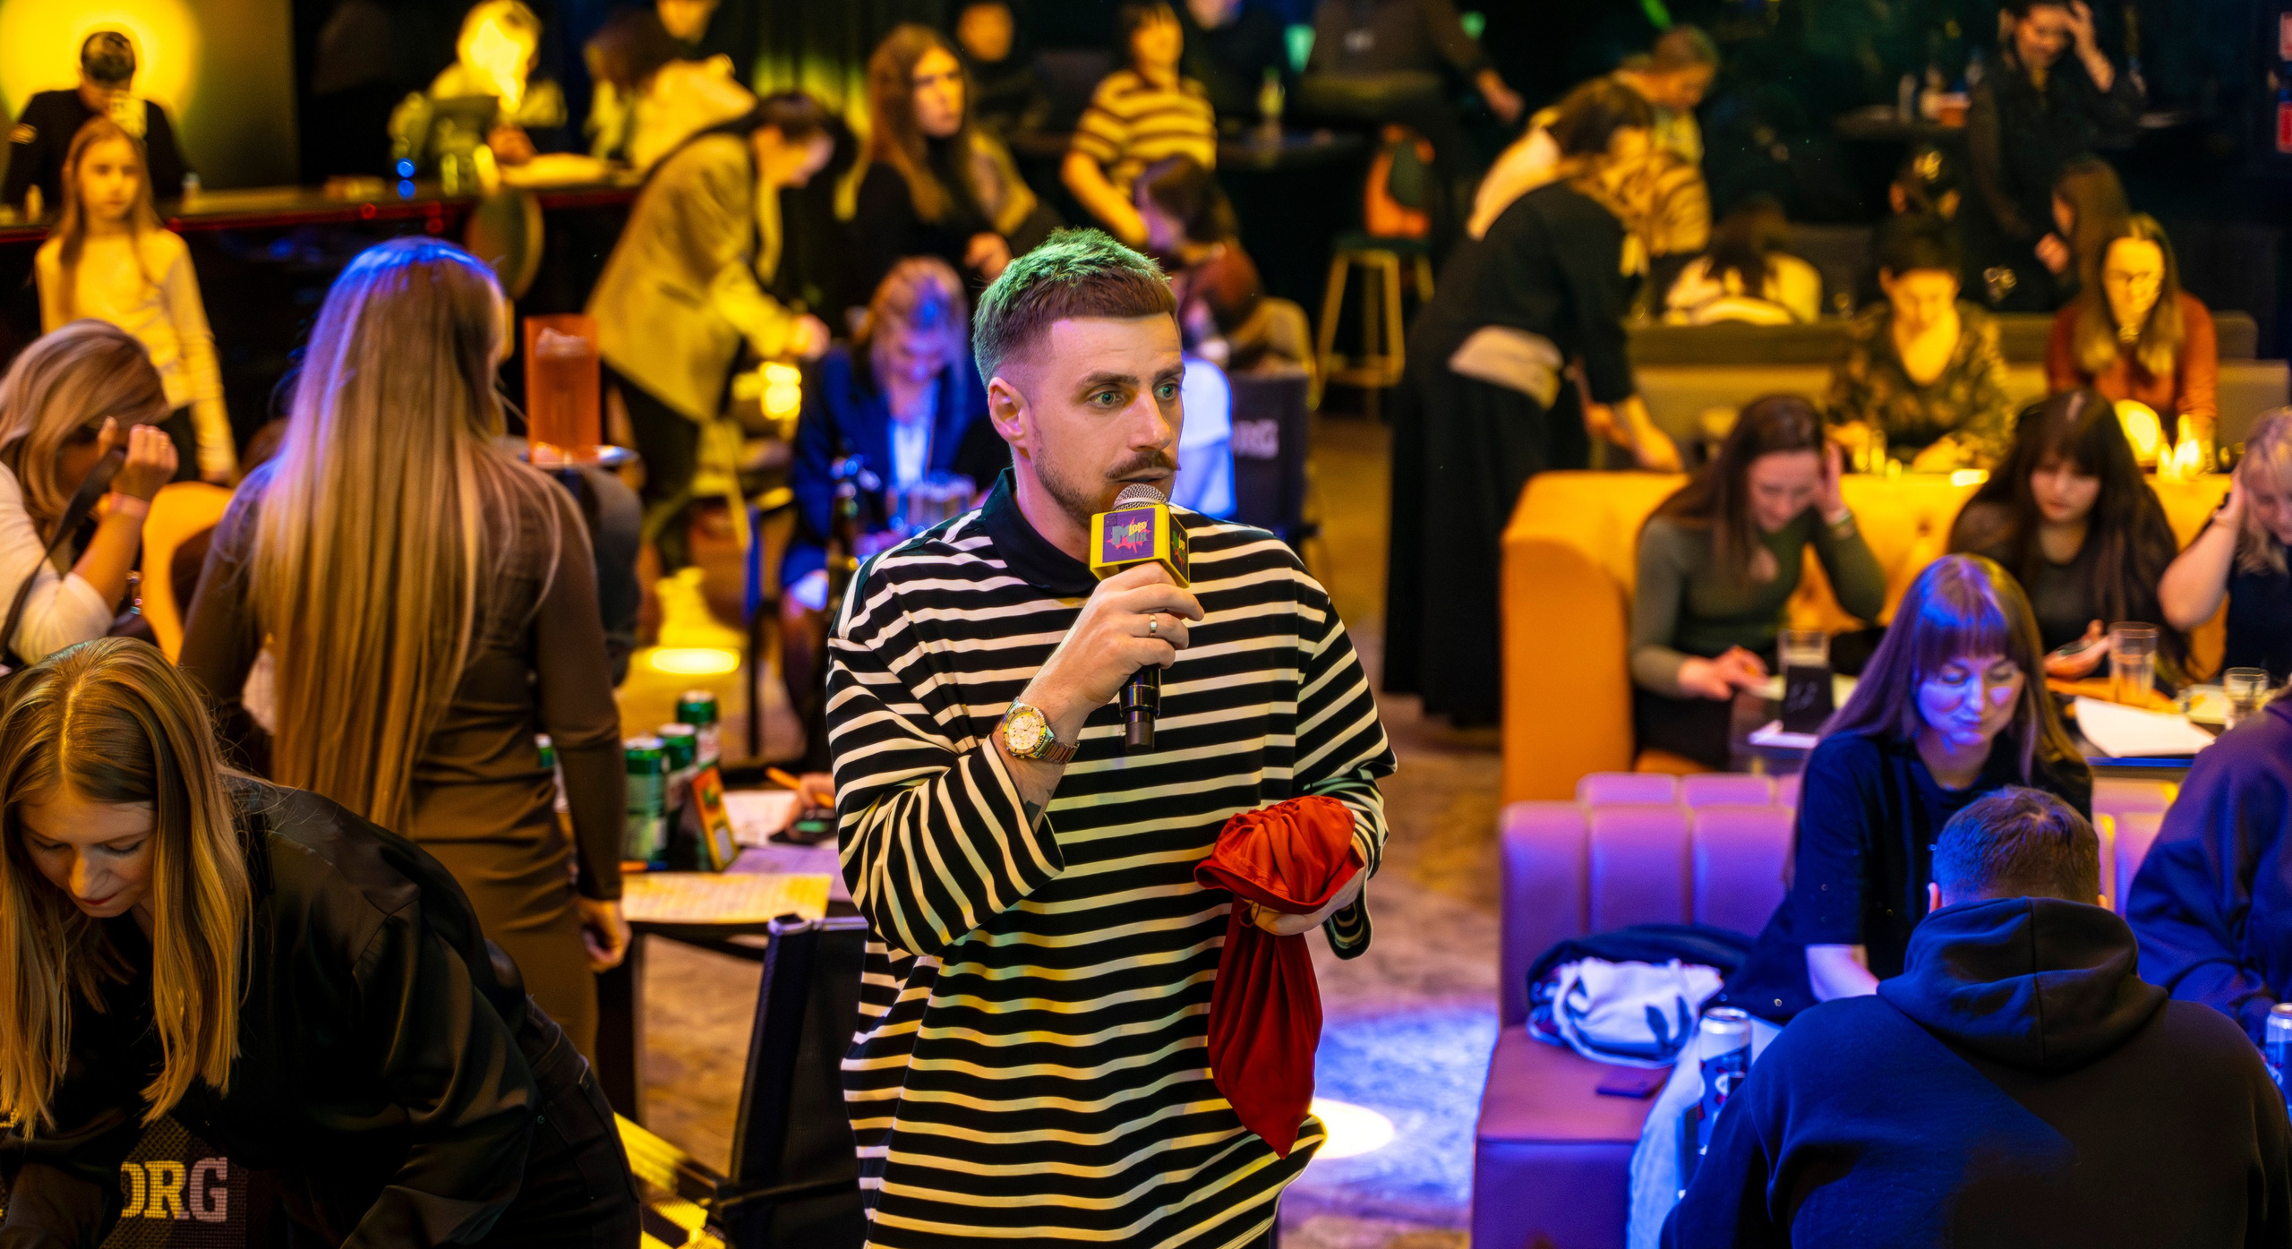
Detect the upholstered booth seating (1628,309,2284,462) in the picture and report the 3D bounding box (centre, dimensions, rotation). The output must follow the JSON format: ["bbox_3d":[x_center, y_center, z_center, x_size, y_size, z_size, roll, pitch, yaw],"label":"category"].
[{"bbox_3d":[1.876,-0.246,10.359,1.870,0.940,0.800,0,11,2],"label":"upholstered booth seating"}]

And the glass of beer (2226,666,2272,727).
[{"bbox_3d":[1.911,0.129,7.280,0.077,0.092,0.077,0,12,0],"label":"glass of beer"}]

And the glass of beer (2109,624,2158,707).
[{"bbox_3d":[1.765,0.070,7.500,0.078,0.135,0.078,0,11,0],"label":"glass of beer"}]

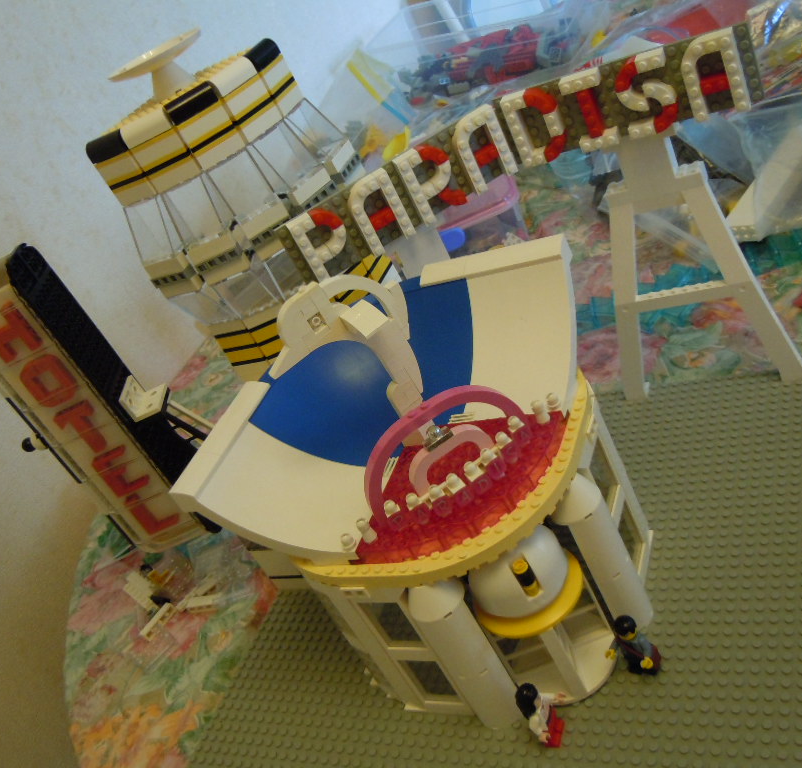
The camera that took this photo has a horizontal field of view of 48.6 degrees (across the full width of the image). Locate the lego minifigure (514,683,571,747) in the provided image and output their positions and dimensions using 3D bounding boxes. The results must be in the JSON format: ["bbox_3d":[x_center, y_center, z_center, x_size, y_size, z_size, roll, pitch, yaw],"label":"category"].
[{"bbox_3d":[0.077,0.177,0.476,0.019,0.042,0.025,-9,36,32],"label":"lego minifigure"}]

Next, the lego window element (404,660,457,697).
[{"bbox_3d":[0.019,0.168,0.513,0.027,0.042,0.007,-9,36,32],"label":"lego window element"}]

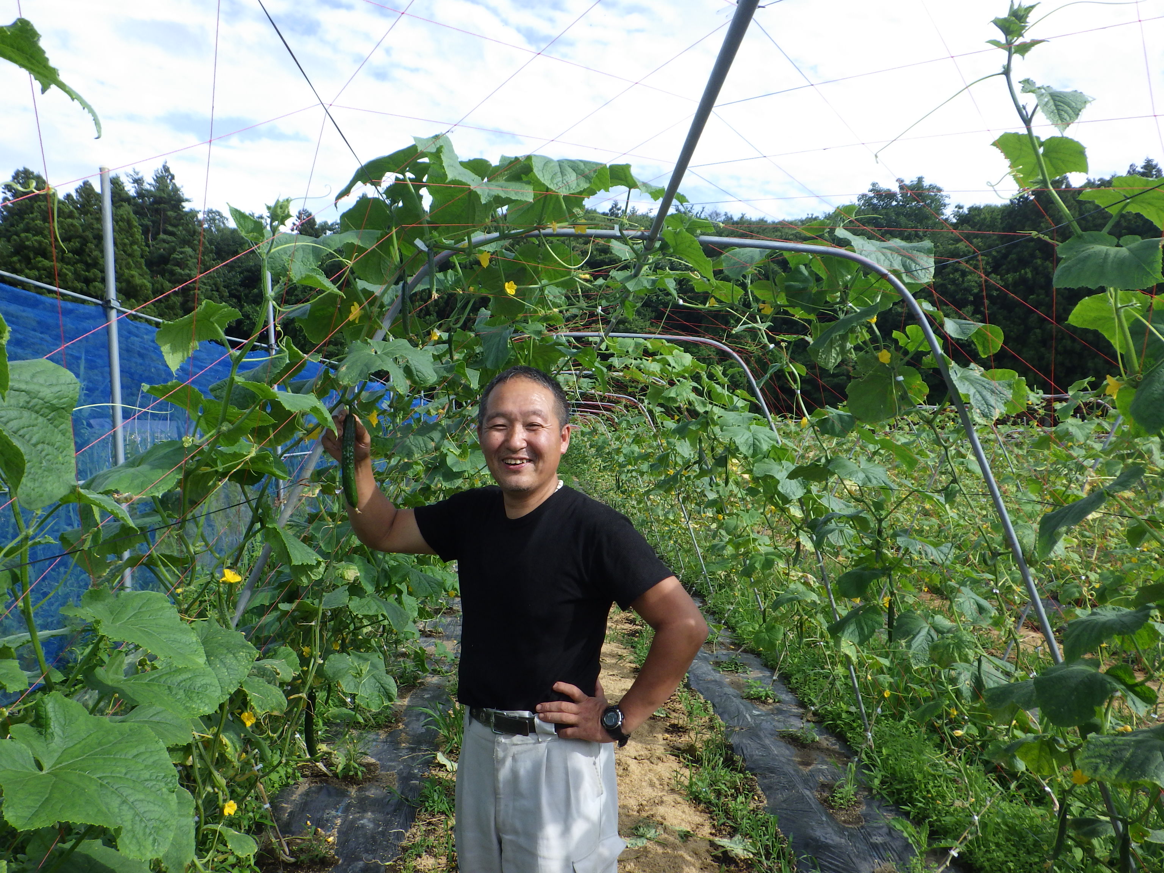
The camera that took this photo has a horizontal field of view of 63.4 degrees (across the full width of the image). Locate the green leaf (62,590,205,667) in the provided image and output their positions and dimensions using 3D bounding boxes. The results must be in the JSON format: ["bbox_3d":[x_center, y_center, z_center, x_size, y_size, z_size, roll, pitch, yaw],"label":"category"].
[{"bbox_3d":[-0.676,0.286,1.420,0.215,0.050,0.175,13,22,11],"label":"green leaf"}]

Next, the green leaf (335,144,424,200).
[{"bbox_3d":[-0.473,-0.617,2.200,0.208,0.132,0.150,-1,1,0],"label":"green leaf"}]

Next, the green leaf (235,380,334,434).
[{"bbox_3d":[-0.515,-0.050,1.630,0.172,0.093,0.120,-1,1,0],"label":"green leaf"}]

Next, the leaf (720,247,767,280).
[{"bbox_3d":[0.496,-0.534,2.900,0.143,0.101,0.100,-1,1,0],"label":"leaf"}]

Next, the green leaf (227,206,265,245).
[{"bbox_3d":[-0.578,-0.363,1.620,0.066,0.067,0.050,-1,1,0],"label":"green leaf"}]

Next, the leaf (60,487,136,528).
[{"bbox_3d":[-0.719,0.105,1.400,0.115,0.061,0.110,0,0,0],"label":"leaf"}]

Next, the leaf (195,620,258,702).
[{"bbox_3d":[-0.639,0.391,1.650,0.150,0.150,0.045,-32,-17,-43],"label":"leaf"}]

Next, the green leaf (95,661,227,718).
[{"bbox_3d":[-0.662,0.396,1.480,0.205,0.055,0.145,11,20,14],"label":"green leaf"}]

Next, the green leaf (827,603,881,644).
[{"bbox_3d":[1.044,0.717,3.600,0.200,0.160,0.070,5,-42,12],"label":"green leaf"}]

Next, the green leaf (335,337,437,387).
[{"bbox_3d":[-0.394,-0.149,1.900,0.205,0.101,0.140,-1,1,0],"label":"green leaf"}]

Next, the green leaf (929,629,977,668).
[{"bbox_3d":[1.261,0.720,3.200,0.164,0.133,0.120,0,0,0],"label":"green leaf"}]

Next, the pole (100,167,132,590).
[{"bbox_3d":[-2.451,-0.046,5.000,0.048,2.770,0.048,-3,1,0],"label":"pole"}]

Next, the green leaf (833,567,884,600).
[{"bbox_3d":[1.061,0.560,3.600,0.145,0.060,0.180,-42,42,-22],"label":"green leaf"}]

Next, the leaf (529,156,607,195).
[{"bbox_3d":[-0.031,-0.583,2.100,0.175,0.050,0.135,-2,44,-6],"label":"leaf"}]

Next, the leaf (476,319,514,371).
[{"bbox_3d":[-0.332,-0.358,3.600,0.146,0.212,0.090,0,0,0],"label":"leaf"}]

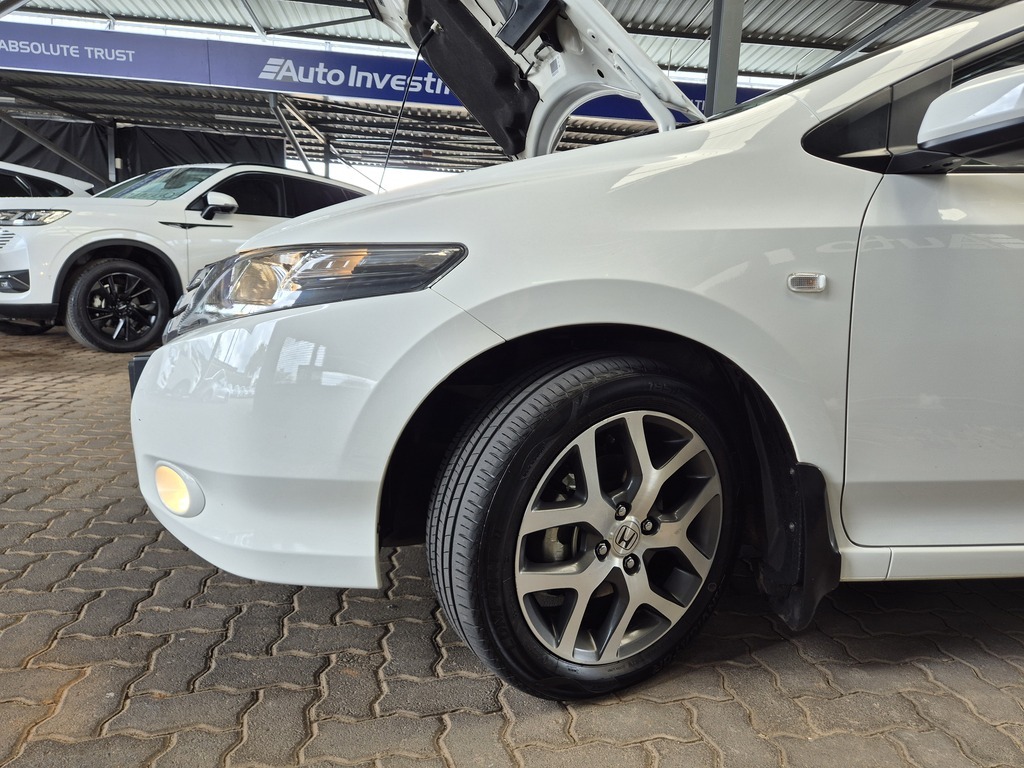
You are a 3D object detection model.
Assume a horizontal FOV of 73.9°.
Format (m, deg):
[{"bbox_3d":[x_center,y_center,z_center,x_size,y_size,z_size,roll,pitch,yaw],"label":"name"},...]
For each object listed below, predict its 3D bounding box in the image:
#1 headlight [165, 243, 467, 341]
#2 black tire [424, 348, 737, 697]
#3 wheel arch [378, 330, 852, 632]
[{"bbox_3d":[-0.349,-0.158,1.202,0.530,0.190,0.360,1,9,-7],"label":"headlight"},{"bbox_3d":[0.150,0.247,1.217,0.602,0.602,0.200,-3,10,-30],"label":"black tire"},{"bbox_3d":[0.159,0.147,1.182,0.775,0.505,0.200,1,9,-7],"label":"wheel arch"}]

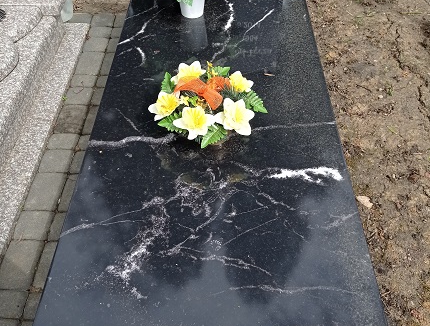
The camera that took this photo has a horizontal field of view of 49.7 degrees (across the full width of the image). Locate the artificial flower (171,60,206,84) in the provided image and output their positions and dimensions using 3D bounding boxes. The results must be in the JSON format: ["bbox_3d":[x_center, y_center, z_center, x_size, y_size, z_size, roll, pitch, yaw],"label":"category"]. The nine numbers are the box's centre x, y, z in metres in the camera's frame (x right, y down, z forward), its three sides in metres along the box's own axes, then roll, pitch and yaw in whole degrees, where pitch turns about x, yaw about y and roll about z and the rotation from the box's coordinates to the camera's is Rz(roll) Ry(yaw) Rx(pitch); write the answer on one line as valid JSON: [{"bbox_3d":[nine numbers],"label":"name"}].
[{"bbox_3d":[-0.087,-0.290,1.529,0.113,0.060,0.108,-11,32,-11],"label":"artificial flower"}]

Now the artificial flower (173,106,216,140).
[{"bbox_3d":[-0.060,-0.116,1.365,0.121,0.058,0.102,7,86,7],"label":"artificial flower"}]

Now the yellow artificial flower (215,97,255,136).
[{"bbox_3d":[0.055,-0.135,1.377,0.116,0.058,0.110,-17,92,-16],"label":"yellow artificial flower"}]

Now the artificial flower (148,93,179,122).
[{"bbox_3d":[-0.152,-0.171,1.401,0.090,0.090,0.060,32,16,27],"label":"artificial flower"}]

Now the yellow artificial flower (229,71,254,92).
[{"bbox_3d":[0.082,-0.258,1.485,0.080,0.055,0.075,-41,101,-32],"label":"yellow artificial flower"}]

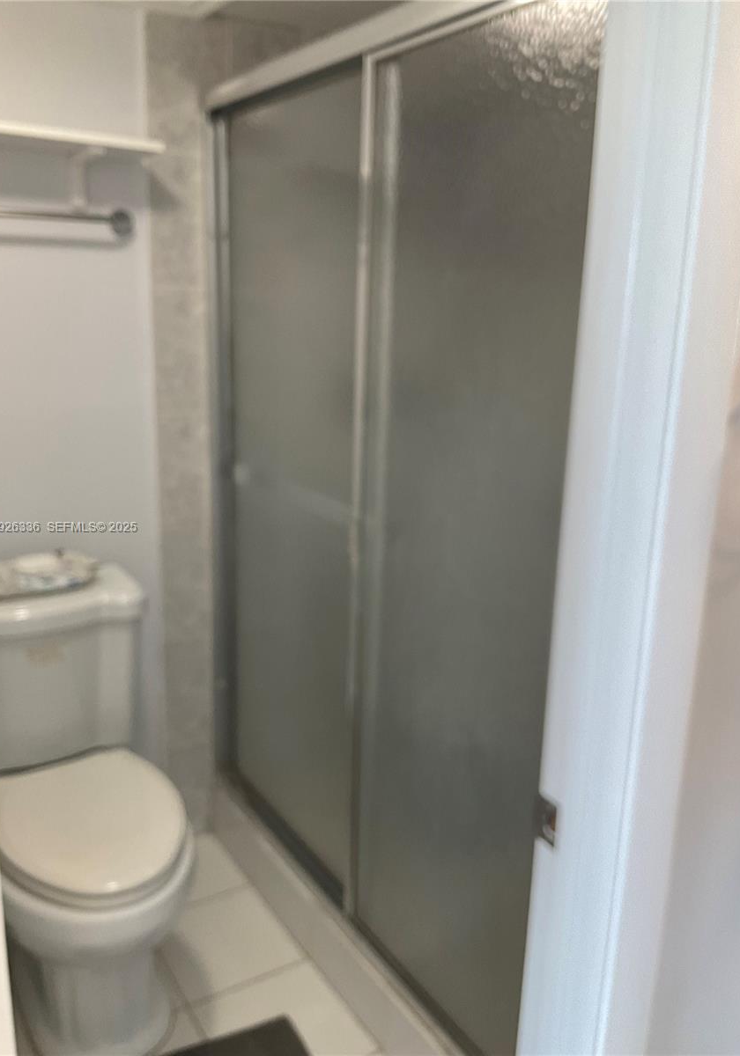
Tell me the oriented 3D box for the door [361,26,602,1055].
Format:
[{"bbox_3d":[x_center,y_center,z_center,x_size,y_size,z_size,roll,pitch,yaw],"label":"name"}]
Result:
[{"bbox_3d":[0.168,0.102,1.419,0.030,1.687,0.720,-8,17,-32],"label":"door"}]

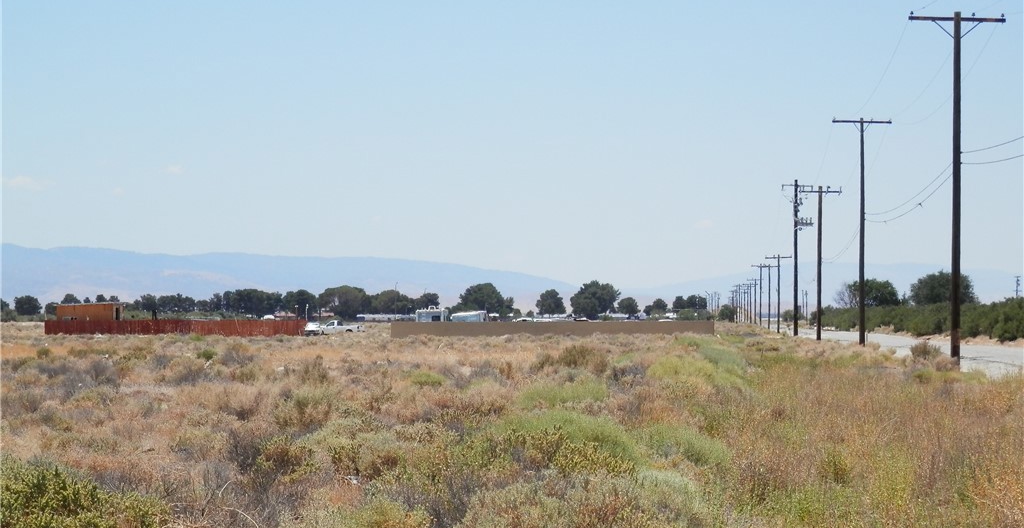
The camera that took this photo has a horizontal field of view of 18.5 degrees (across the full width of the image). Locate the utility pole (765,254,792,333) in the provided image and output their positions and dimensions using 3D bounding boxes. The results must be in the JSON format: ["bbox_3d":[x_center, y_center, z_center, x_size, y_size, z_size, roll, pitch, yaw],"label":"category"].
[{"bbox_3d":[30.398,3.416,357.000,3.050,8.949,0.350,0,-1,4],"label":"utility pole"}]

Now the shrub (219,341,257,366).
[{"bbox_3d":[-9.071,2.968,104.000,1.194,0.862,1.134,0,-1,-5],"label":"shrub"}]

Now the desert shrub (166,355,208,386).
[{"bbox_3d":[-7.669,2.541,74.110,0.993,0.709,0.937,0,-1,0],"label":"desert shrub"}]

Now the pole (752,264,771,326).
[{"bbox_3d":[38.718,4.892,487.000,3.050,9.784,0.350,0,-1,4],"label":"pole"}]

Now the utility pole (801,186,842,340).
[{"bbox_3d":[22.504,-0.018,228.000,3.050,11.234,0.300,0,-1,4],"label":"utility pole"}]

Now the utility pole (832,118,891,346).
[{"bbox_3d":[17.610,-1.575,158.000,3.050,11.514,0.300,0,-1,4],"label":"utility pole"}]

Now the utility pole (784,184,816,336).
[{"bbox_3d":[26.633,-0.535,292.000,3.050,14.573,0.450,0,-1,4],"label":"utility pole"}]

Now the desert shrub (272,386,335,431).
[{"bbox_3d":[-2.959,2.065,44.500,0.880,0.653,0.836,0,-1,-4],"label":"desert shrub"}]

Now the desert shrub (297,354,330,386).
[{"bbox_3d":[-4.686,2.514,74.021,0.803,0.755,0.759,0,-1,0],"label":"desert shrub"}]

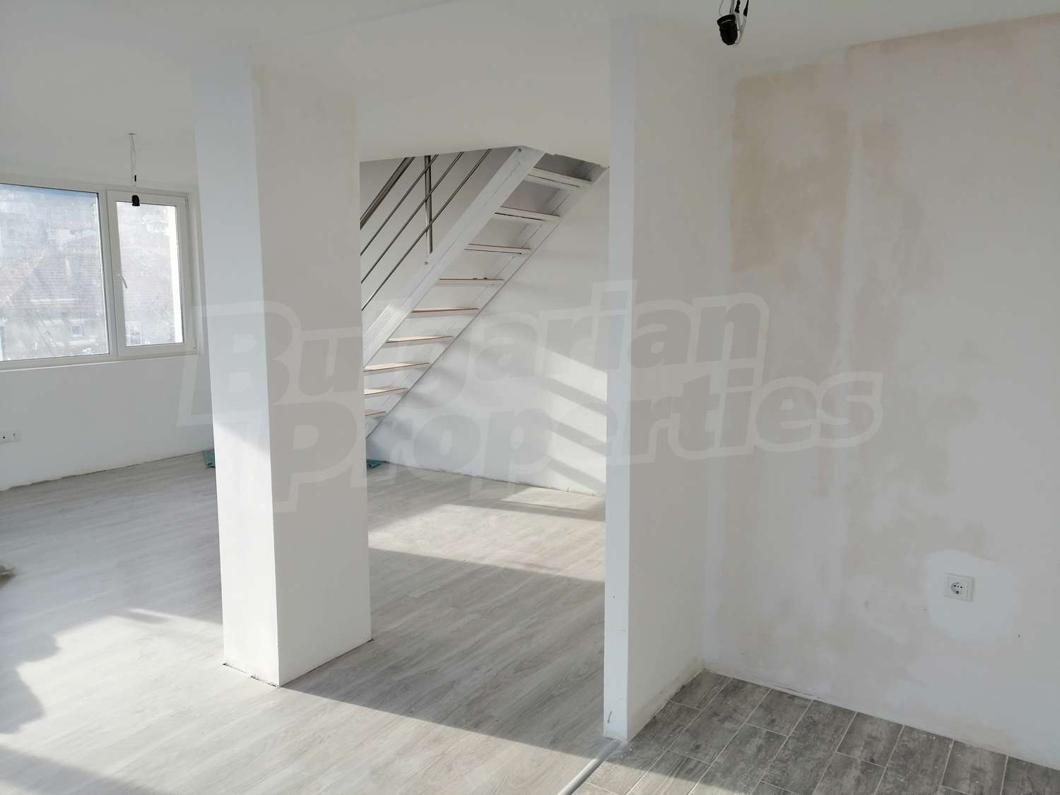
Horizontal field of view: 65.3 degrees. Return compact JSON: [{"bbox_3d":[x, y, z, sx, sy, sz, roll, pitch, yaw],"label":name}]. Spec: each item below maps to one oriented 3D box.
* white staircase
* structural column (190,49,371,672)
[{"bbox_3d":[-0.805,-0.509,6.333,2.754,2.417,0.826,5,9,34],"label":"white staircase"},{"bbox_3d":[-0.981,-0.087,3.361,0.341,2.361,0.500,5,9,34],"label":"structural column"}]

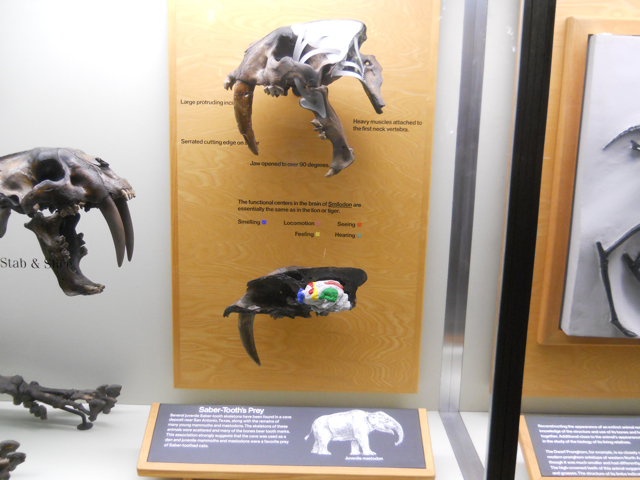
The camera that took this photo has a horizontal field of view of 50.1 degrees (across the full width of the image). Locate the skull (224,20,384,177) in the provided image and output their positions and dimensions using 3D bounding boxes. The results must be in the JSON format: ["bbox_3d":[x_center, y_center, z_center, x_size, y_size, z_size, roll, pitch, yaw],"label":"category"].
[{"bbox_3d":[-0.032,-0.292,1.431,0.332,0.317,0.190,2,11,0],"label":"skull"}]

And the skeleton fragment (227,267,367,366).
[{"bbox_3d":[-0.056,0.167,1.583,0.322,0.232,0.110,2,11,0],"label":"skeleton fragment"}]

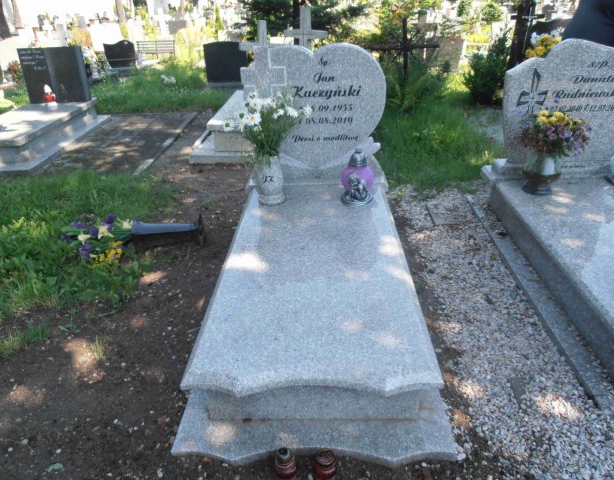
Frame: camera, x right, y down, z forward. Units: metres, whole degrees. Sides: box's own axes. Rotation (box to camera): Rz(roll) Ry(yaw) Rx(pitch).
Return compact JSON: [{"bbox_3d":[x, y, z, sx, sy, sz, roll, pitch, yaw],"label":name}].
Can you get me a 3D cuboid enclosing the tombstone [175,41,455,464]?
[{"bbox_3d":[0.031,-0.204,2.129,1.000,1.190,2.000,-1,30,2],"label":"tombstone"}]

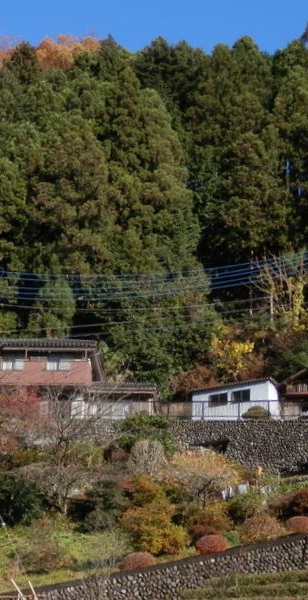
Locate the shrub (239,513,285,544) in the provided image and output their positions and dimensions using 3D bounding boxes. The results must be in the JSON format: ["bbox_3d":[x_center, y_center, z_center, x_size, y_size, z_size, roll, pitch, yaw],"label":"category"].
[{"bbox_3d":[5.642,11.993,65.500,2.350,1.650,2.100,0,-10,0],"label":"shrub"}]

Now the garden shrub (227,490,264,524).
[{"bbox_3d":[4.252,9.683,58.000,1.770,1.660,1.770,0,-15,0],"label":"garden shrub"}]

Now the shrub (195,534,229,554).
[{"bbox_3d":[2.442,10.383,53.000,1.440,0.850,1.440,0,-15,0],"label":"shrub"}]

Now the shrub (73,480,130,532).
[{"bbox_3d":[-2.808,10.785,65.500,2.850,2.750,2.500,0,-10,0],"label":"shrub"}]

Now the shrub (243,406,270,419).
[{"bbox_3d":[6.488,7.185,79.000,1.750,0.900,1.600,0,-10,0],"label":"shrub"}]

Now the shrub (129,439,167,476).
[{"bbox_3d":[-0.328,7.999,63.000,1.920,2.010,1.920,0,-15,0],"label":"shrub"}]

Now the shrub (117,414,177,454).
[{"bbox_3d":[-0.397,7.219,66.000,3.170,2.330,2.540,0,-15,0],"label":"shrub"}]

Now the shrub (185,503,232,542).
[{"bbox_3d":[2.817,11.499,64.500,2.450,2.050,2.200,0,-10,0],"label":"shrub"}]

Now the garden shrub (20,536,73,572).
[{"bbox_3d":[-4.522,10.706,52.500,2.360,1.510,2.120,0,-15,0],"label":"garden shrub"}]

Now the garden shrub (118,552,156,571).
[{"bbox_3d":[-0.674,10.705,51.000,1.550,0.770,1.550,0,-15,0],"label":"garden shrub"}]

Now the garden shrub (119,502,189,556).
[{"bbox_3d":[-0.025,11.493,62.500,3.450,2.700,3.000,0,-10,0],"label":"garden shrub"}]

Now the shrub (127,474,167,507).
[{"bbox_3d":[-0.310,9.159,59.500,1.810,1.680,1.810,0,-15,0],"label":"shrub"}]

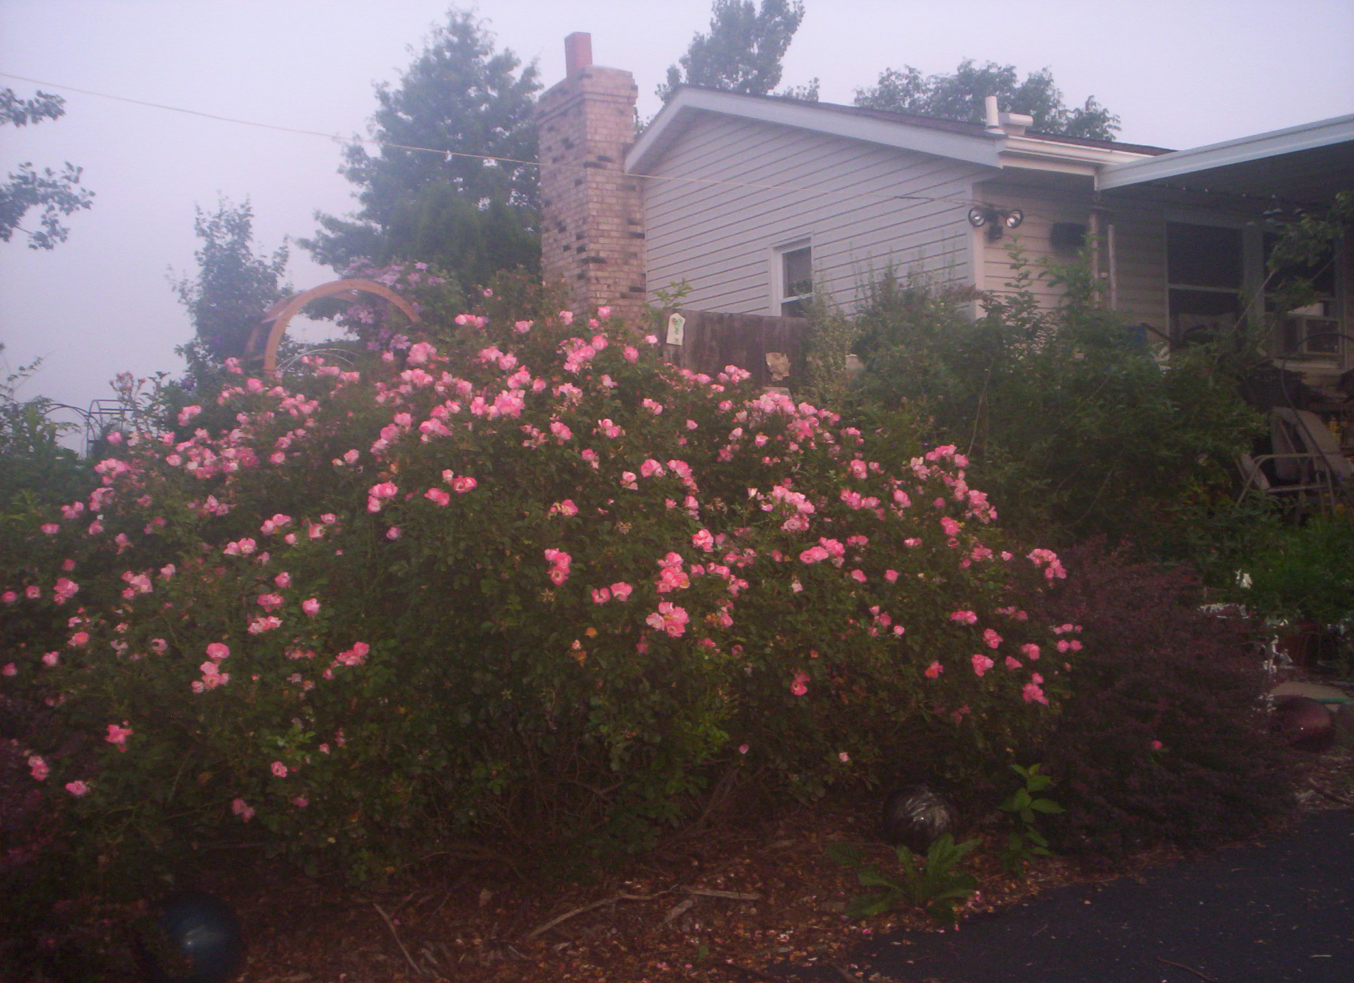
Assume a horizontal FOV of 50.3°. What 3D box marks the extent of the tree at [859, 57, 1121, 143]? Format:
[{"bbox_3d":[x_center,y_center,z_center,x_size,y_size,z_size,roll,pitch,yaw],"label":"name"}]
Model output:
[{"bbox_3d":[6.400,-4.350,30.000,6.800,9.400,6.500,-2,0,12],"label":"tree"}]

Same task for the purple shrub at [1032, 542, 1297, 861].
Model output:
[{"bbox_3d":[1.560,0.600,4.700,0.980,0.900,0.950,-2,0,18],"label":"purple shrub"}]

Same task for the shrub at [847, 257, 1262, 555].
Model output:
[{"bbox_3d":[1.990,-0.330,7.600,2.250,1.820,1.900,-2,0,15],"label":"shrub"}]

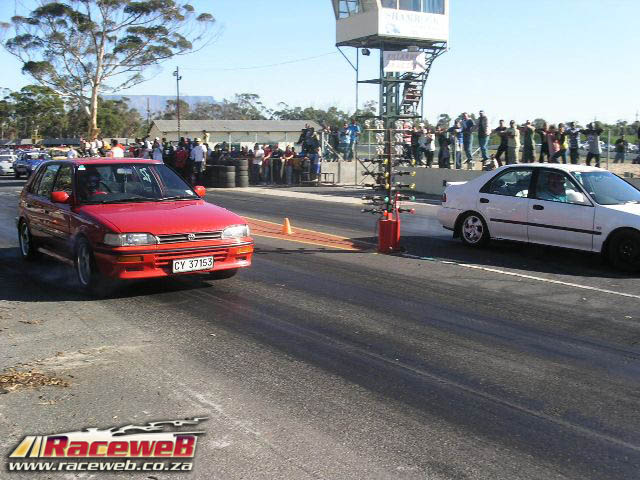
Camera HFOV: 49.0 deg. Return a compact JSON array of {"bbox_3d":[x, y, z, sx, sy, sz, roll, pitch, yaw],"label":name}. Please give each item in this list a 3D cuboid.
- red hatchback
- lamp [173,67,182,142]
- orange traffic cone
[{"bbox_3d":[-2.447,-0.302,8.567,1.680,1.360,4.000,-5,9,-36],"label":"red hatchback"},{"bbox_3d":[-9.906,-8.429,49.339,0.600,7.270,0.400,0,7,0],"label":"lamp"},{"bbox_3d":[-0.579,-0.256,12.507,0.220,0.290,0.220,0,7,0],"label":"orange traffic cone"}]

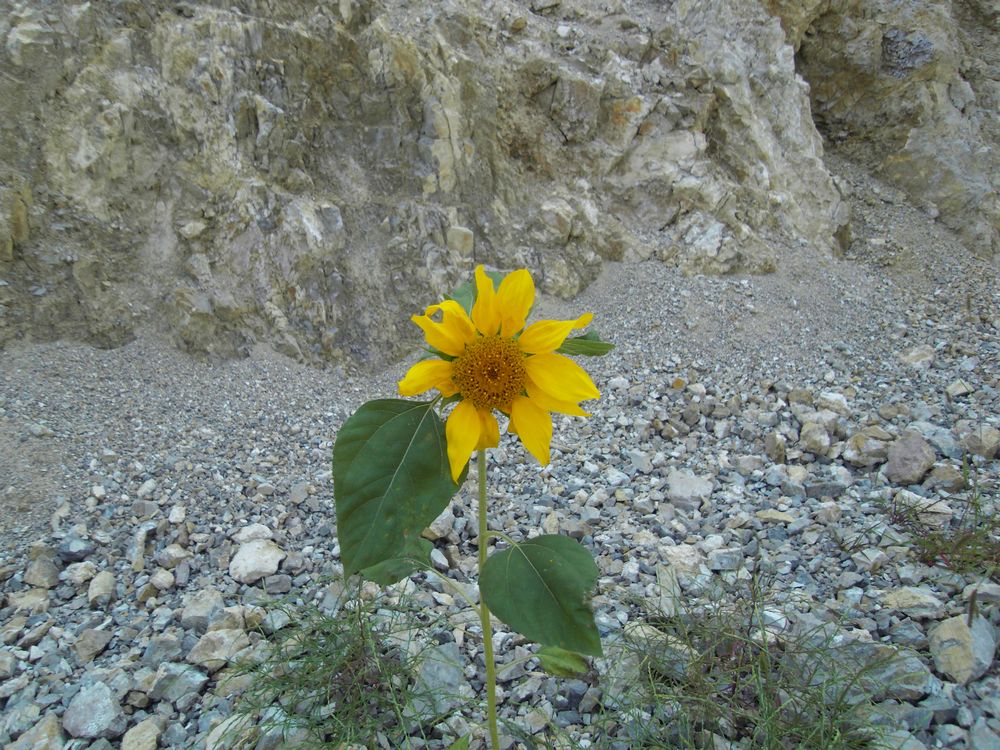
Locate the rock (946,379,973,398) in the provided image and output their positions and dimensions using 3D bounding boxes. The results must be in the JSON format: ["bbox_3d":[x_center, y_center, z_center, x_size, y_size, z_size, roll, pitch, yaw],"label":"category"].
[{"bbox_3d":[2.182,0.064,3.300,0.133,0.087,0.113,0,8,0],"label":"rock"}]

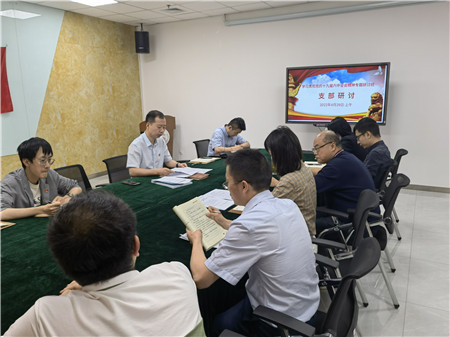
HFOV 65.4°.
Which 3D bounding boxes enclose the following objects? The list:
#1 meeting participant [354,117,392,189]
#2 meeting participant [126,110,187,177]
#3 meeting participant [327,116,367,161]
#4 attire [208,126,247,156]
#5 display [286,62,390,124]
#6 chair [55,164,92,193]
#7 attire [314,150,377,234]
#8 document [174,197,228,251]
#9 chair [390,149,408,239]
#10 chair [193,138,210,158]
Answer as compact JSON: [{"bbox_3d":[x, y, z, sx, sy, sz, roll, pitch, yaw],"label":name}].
[{"bbox_3d":[1.208,0.147,3.454,0.780,1.300,0.520,4,13,25],"label":"meeting participant"},{"bbox_3d":[-0.624,0.079,3.399,0.640,1.270,0.540,6,14,29],"label":"meeting participant"},{"bbox_3d":[1.352,0.034,4.110,0.780,1.250,0.520,5,13,25],"label":"meeting participant"},{"bbox_3d":[0.047,-0.222,4.439,0.520,0.670,0.530,6,14,29],"label":"attire"},{"bbox_3d":[1.728,-1.153,5.526,1.540,0.900,0.090,6,14,29],"label":"display"},{"bbox_3d":[-1.328,0.471,3.175,0.600,0.900,0.600,9,16,39],"label":"chair"},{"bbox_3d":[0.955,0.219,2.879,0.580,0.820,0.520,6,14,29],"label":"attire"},{"bbox_3d":[-0.133,0.300,1.960,0.280,0.020,0.205,50,38,12],"label":"document"},{"bbox_3d":[1.695,0.232,3.934,0.600,0.910,0.600,4,13,24],"label":"chair"},{"bbox_3d":[-0.095,0.055,4.981,0.600,0.900,0.600,-12,16,-41],"label":"chair"}]

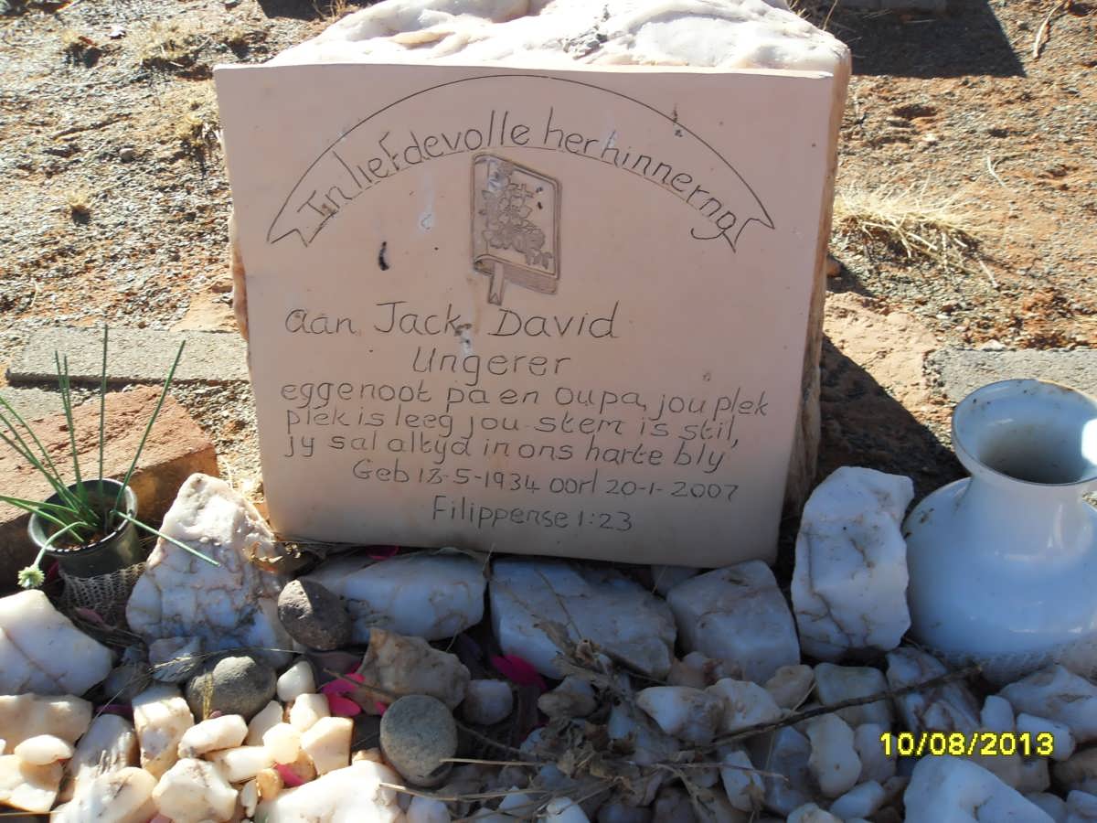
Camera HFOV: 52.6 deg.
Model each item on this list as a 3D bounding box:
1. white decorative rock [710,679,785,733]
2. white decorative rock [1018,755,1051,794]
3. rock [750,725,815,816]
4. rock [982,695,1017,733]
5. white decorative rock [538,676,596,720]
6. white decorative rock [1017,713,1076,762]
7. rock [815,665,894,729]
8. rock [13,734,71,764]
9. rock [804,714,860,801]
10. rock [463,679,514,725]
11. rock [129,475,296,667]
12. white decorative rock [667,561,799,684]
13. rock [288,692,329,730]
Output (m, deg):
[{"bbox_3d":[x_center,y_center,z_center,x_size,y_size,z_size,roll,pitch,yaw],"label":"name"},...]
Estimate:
[{"bbox_3d":[0.170,0.254,0.958,0.066,0.041,0.047,0,38,0],"label":"white decorative rock"},{"bbox_3d":[0.413,0.310,0.943,0.031,0.028,0.030,-1,34,0],"label":"white decorative rock"},{"bbox_3d":[0.201,0.307,0.950,0.054,0.056,0.066,-1,34,0],"label":"rock"},{"bbox_3d":[0.387,0.260,0.951,0.031,0.030,0.030,0,38,0],"label":"rock"},{"bbox_3d":[0.017,0.263,1.020,0.052,0.035,0.035,-1,34,0],"label":"white decorative rock"},{"bbox_3d":[0.418,0.274,0.932,0.052,0.026,0.029,20,42,23],"label":"white decorative rock"},{"bbox_3d":[0.266,0.249,0.968,0.067,0.047,0.051,-1,33,0],"label":"rock"},{"bbox_3d":[-0.410,0.274,0.900,0.048,0.021,0.028,0,38,0],"label":"rock"},{"bbox_3d":[0.233,0.282,0.909,0.044,0.057,0.054,-1,33,0],"label":"rock"},{"bbox_3d":[-0.053,0.255,0.974,0.044,0.037,0.039,-1,33,0],"label":"rock"},{"bbox_3d":[-0.319,0.150,1.048,0.150,0.180,0.108,-1,34,0],"label":"rock"},{"bbox_3d":[0.176,0.202,1.056,0.119,0.098,0.108,-1,34,0],"label":"white decorative rock"},{"bbox_3d":[-0.205,0.260,0.951,0.034,0.033,0.033,-1,33,0],"label":"rock"}]

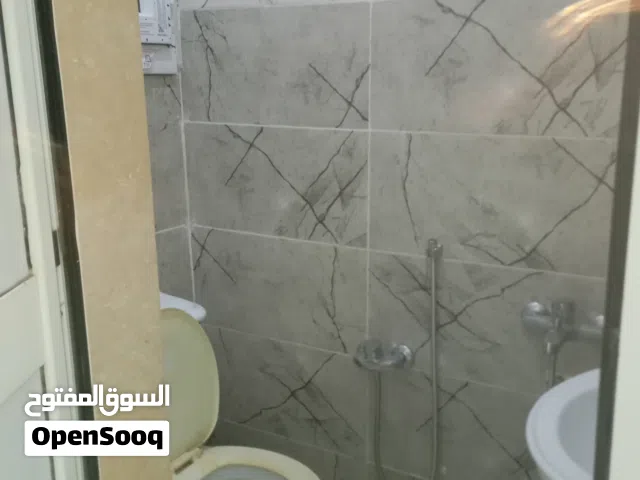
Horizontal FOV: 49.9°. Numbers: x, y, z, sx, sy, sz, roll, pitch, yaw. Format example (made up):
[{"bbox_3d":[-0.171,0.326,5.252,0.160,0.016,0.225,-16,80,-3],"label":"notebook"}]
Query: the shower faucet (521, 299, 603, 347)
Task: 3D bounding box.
[{"bbox_3d":[0.527,0.178,1.478,0.220,0.125,0.120,7,15,29],"label":"shower faucet"}]

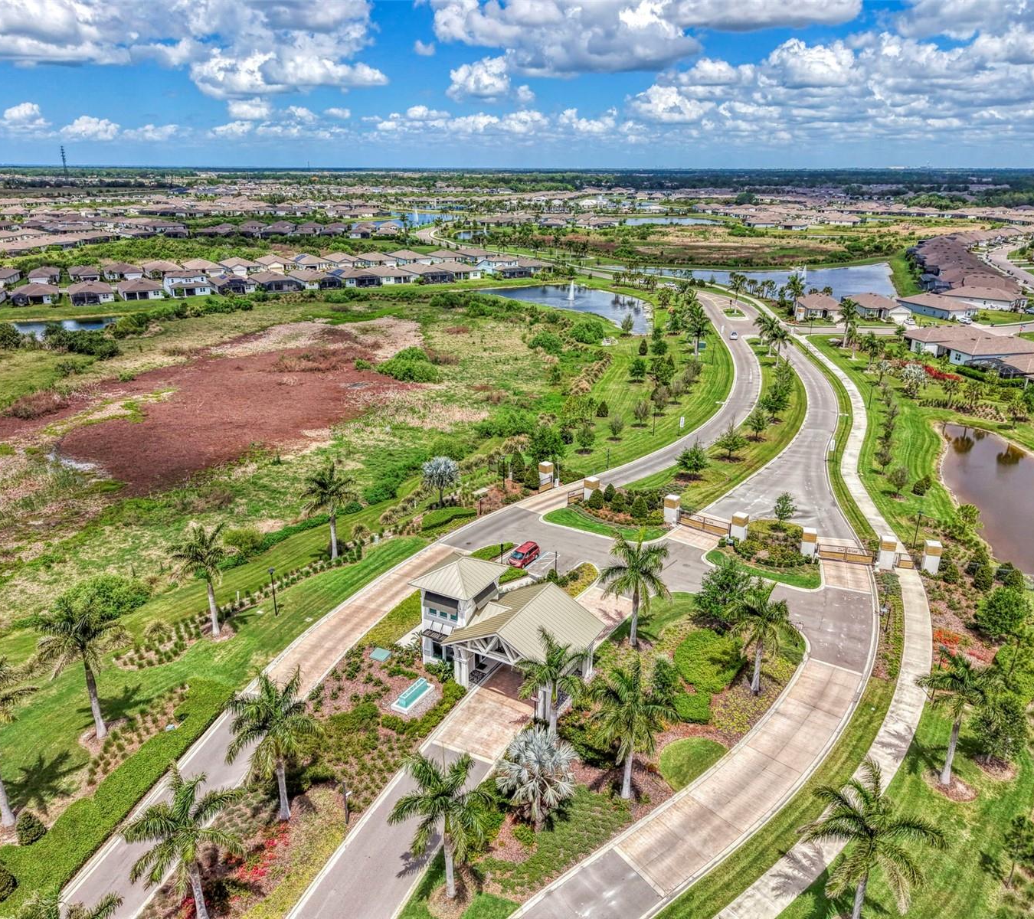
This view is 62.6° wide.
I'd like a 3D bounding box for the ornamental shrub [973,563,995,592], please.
[{"bbox_3d":[50.024,12.408,90.603,2.000,2.800,2.000,0,19,0],"label":"ornamental shrub"}]

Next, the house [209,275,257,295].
[{"bbox_3d":[-98.065,-61.123,294.301,12.900,5.600,20.000,-9,21,-25],"label":"house"}]

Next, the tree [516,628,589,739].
[{"bbox_3d":[2.864,17.500,65.110,5.400,9.500,5.400,0,19,0],"label":"tree"}]

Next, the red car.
[{"bbox_3d":[0.853,10.790,96.653,1.970,1.750,5.050,11,22,29],"label":"red car"}]

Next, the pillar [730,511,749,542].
[{"bbox_3d":[27.323,8.297,103.999,1.479,3.328,1.479,13,23,33],"label":"pillar"}]

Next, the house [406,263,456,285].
[{"bbox_3d":[-36.696,-75.965,342.628,12.400,5.500,22.000,-11,22,-29],"label":"house"}]

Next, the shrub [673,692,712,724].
[{"bbox_3d":[14.869,20.896,71.314,2.850,1.000,2.700,0,19,0],"label":"shrub"}]

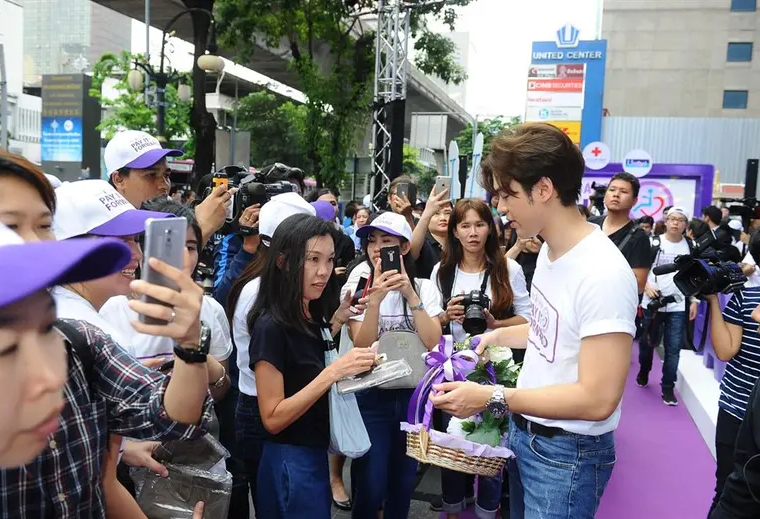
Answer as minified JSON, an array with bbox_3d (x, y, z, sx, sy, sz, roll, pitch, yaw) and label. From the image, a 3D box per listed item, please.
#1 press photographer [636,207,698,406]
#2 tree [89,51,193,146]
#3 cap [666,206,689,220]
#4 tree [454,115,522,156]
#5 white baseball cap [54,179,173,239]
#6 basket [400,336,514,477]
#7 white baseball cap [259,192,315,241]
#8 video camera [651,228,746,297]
[{"bbox_3d":[2.484,0.398,5.800,0.540,1.690,0.460,4,5,21],"label":"press photographer"},{"bbox_3d":[-6.256,-2.847,17.768,2.900,5.280,2.900,2,5,-9],"label":"tree"},{"bbox_3d":[2.584,-0.382,5.820,0.180,0.140,0.250,5,6,25],"label":"cap"},{"bbox_3d":[4.390,-2.994,25.776,3.200,5.080,3.200,3,5,9],"label":"tree"},{"bbox_3d":[-0.584,-0.100,1.460,0.270,0.150,0.180,-6,6,-3],"label":"white baseball cap"},{"bbox_3d":[0.172,0.315,1.450,0.255,0.270,0.210,4,5,19],"label":"basket"},{"bbox_3d":[-0.258,-0.122,2.050,0.265,0.155,0.185,-14,14,-37],"label":"white baseball cap"},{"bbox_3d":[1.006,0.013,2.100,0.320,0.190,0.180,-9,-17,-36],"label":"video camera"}]

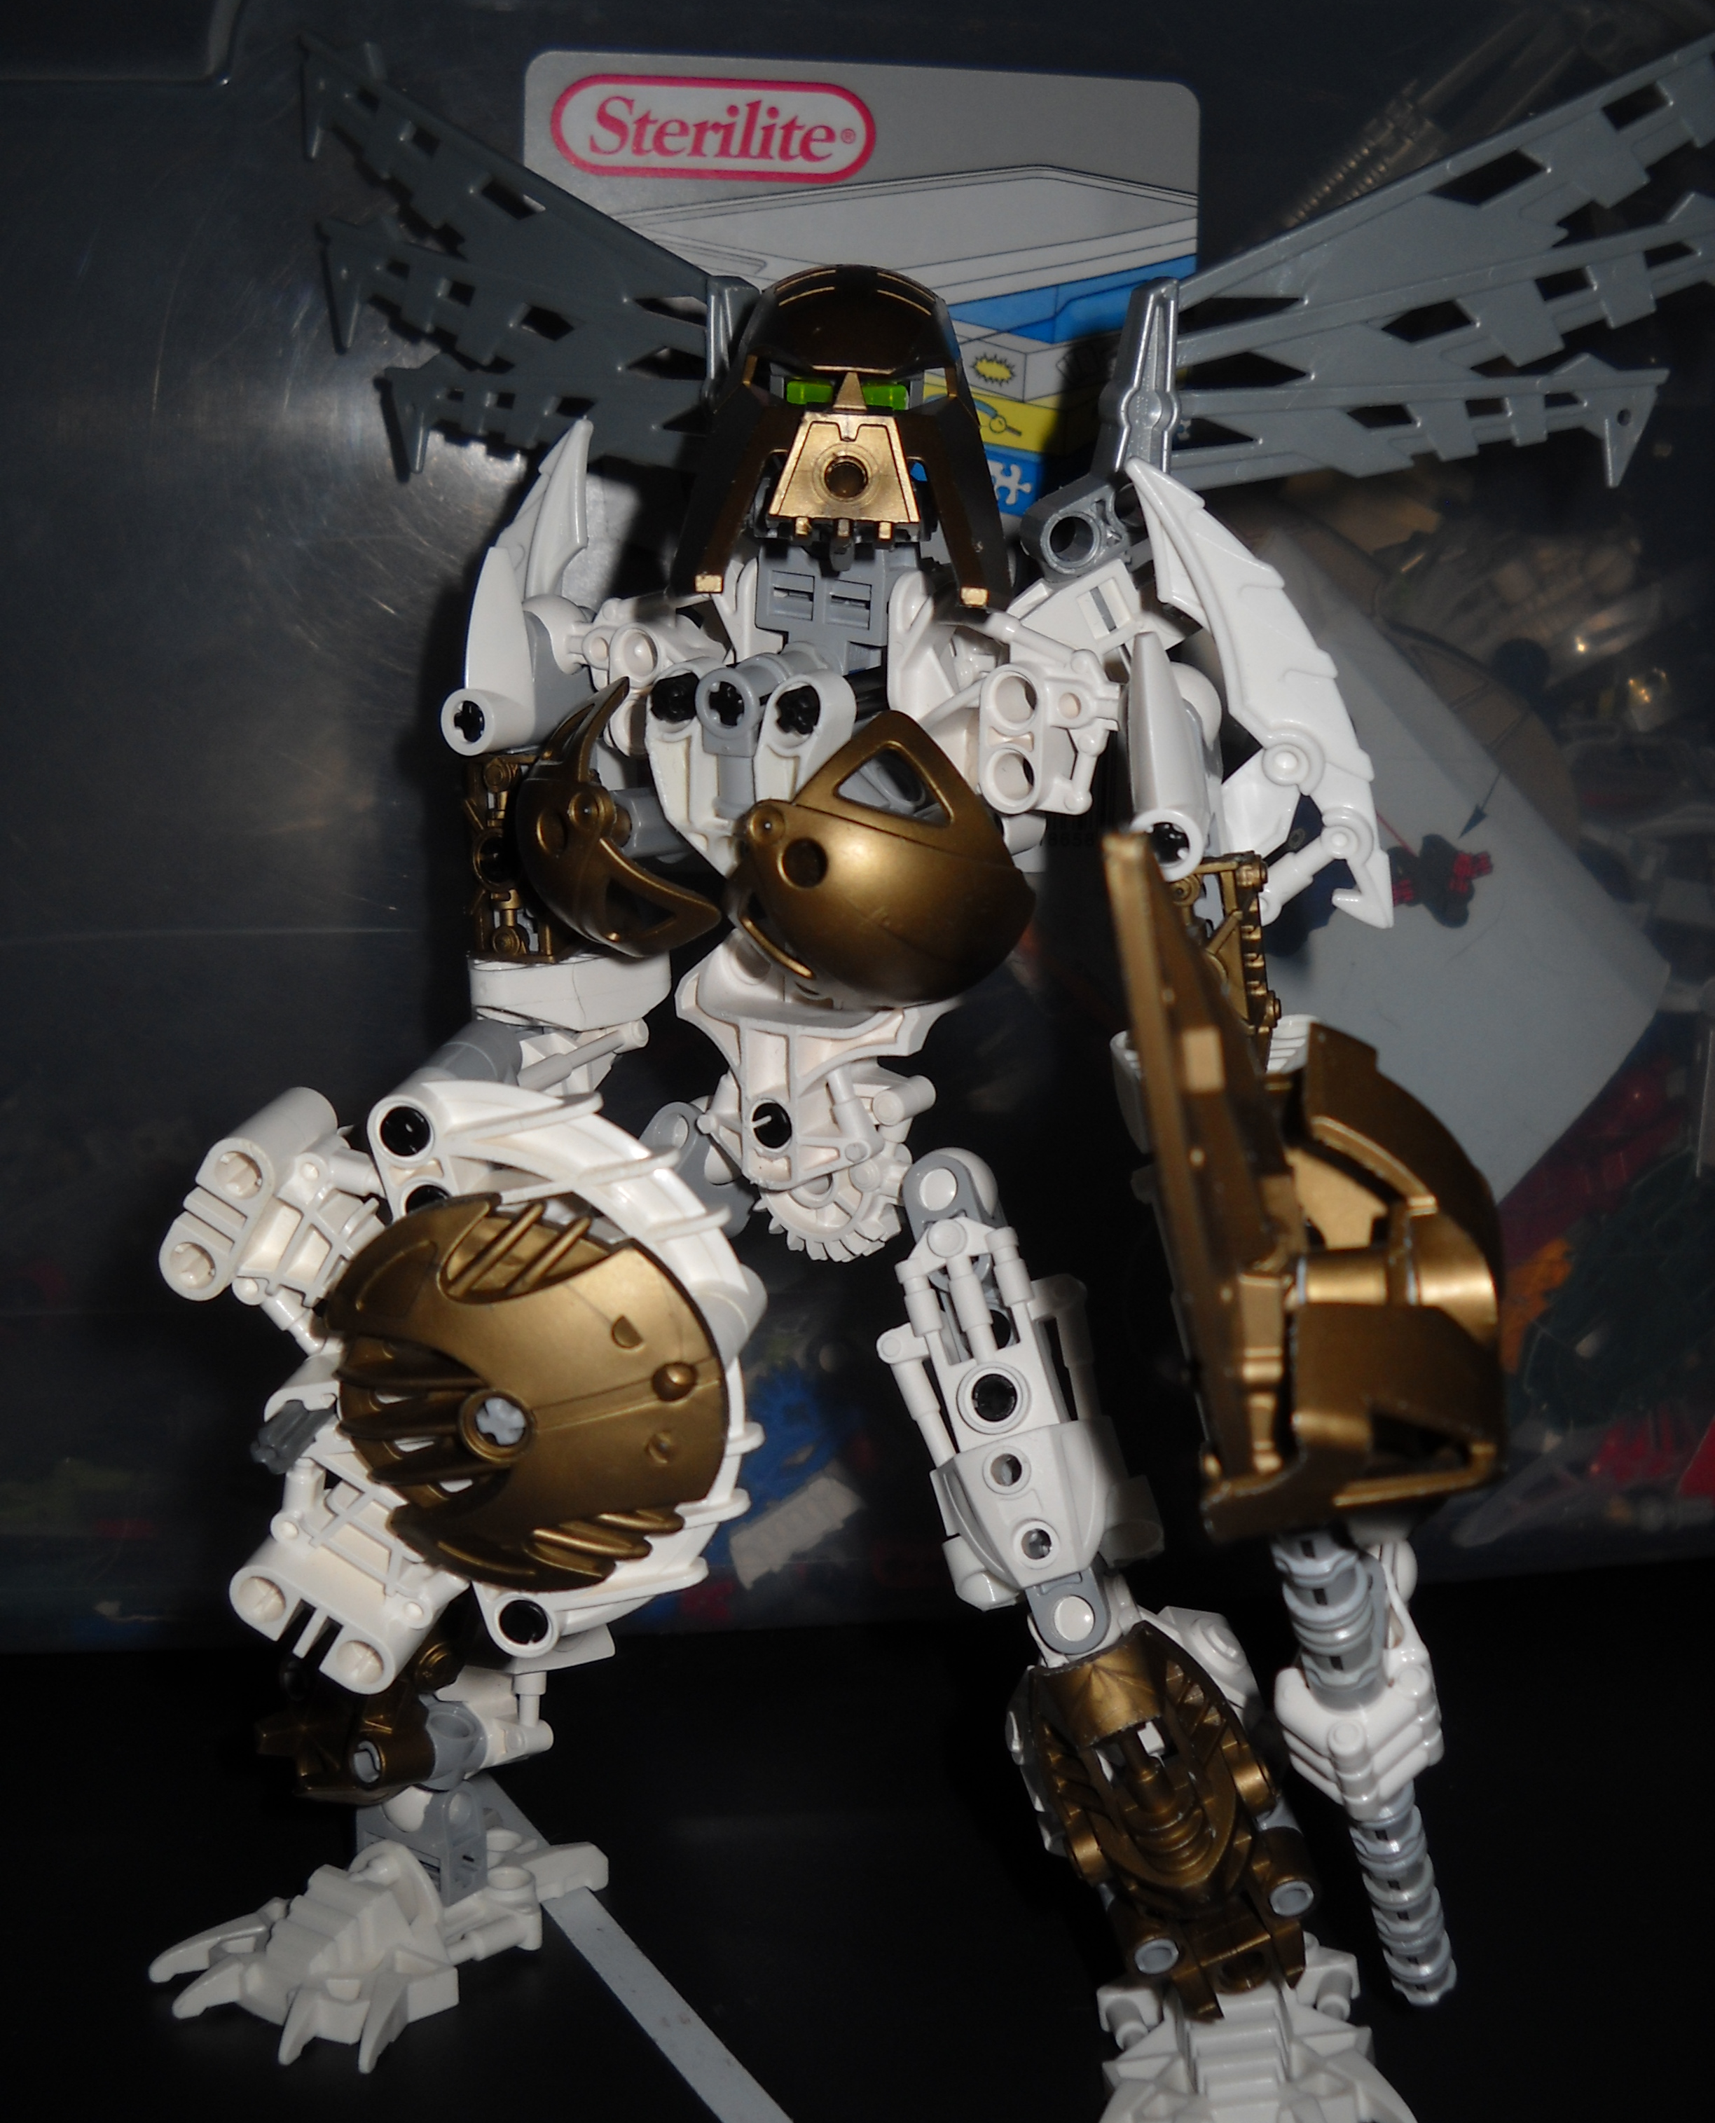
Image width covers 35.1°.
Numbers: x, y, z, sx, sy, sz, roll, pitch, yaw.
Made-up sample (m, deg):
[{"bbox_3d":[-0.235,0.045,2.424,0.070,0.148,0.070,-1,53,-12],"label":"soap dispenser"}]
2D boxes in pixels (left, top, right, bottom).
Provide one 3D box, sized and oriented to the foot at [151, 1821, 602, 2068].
[{"bbox_3d":[-0.056,0.103,0.337,0.036,0.017,0.061,7,8,34],"label":"foot"}]

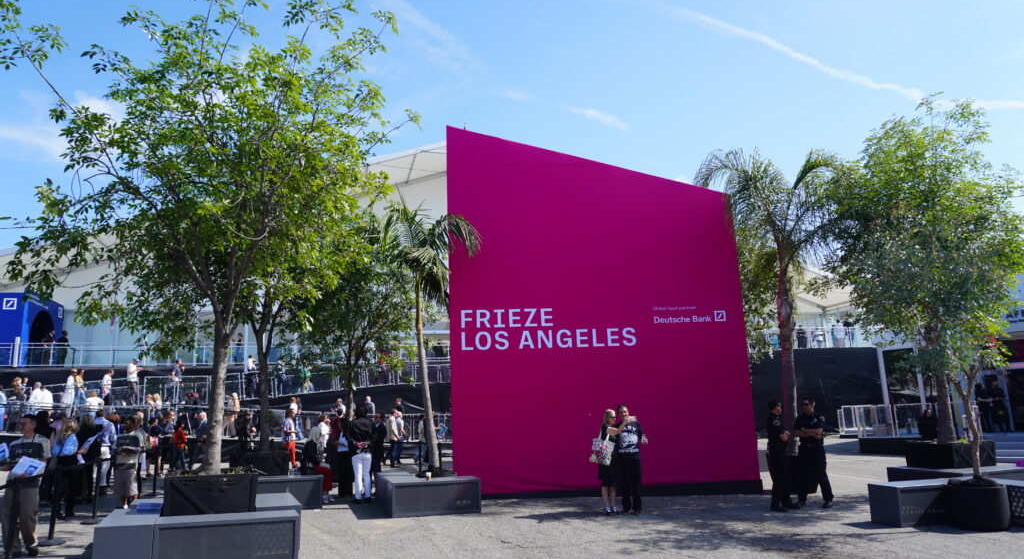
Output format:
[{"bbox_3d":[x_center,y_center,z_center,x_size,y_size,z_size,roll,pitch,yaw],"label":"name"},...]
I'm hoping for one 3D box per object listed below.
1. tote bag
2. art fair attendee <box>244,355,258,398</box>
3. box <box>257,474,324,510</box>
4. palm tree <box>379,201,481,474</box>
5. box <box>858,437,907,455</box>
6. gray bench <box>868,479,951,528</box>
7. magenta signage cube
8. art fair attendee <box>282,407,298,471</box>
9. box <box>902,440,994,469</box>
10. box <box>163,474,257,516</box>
[{"bbox_3d":[1.446,2.755,11.030,0.390,0.460,0.130,4,-11,8],"label":"tote bag"},{"bbox_3d":[-10.420,3.870,27.300,0.420,1.730,0.500,-1,-11,-8],"label":"art fair attendee"},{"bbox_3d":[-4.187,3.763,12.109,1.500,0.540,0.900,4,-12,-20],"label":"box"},{"bbox_3d":[-1.525,0.980,12.556,1.870,5.050,1.800,2,-12,-20],"label":"palm tree"},{"bbox_3d":[14.716,6.302,25.673,1.900,0.540,2.100,4,-12,-20],"label":"box"},{"bbox_3d":[5.928,3.185,9.793,1.470,0.530,0.500,1,-12,-18],"label":"gray bench"},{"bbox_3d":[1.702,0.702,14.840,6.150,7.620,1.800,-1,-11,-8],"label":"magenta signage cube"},{"bbox_3d":[-6.583,4.705,20.219,0.450,1.750,0.480,-1,-11,-6],"label":"art fair attendee"},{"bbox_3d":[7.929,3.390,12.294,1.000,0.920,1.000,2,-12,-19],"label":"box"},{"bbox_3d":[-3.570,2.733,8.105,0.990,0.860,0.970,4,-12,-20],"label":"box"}]

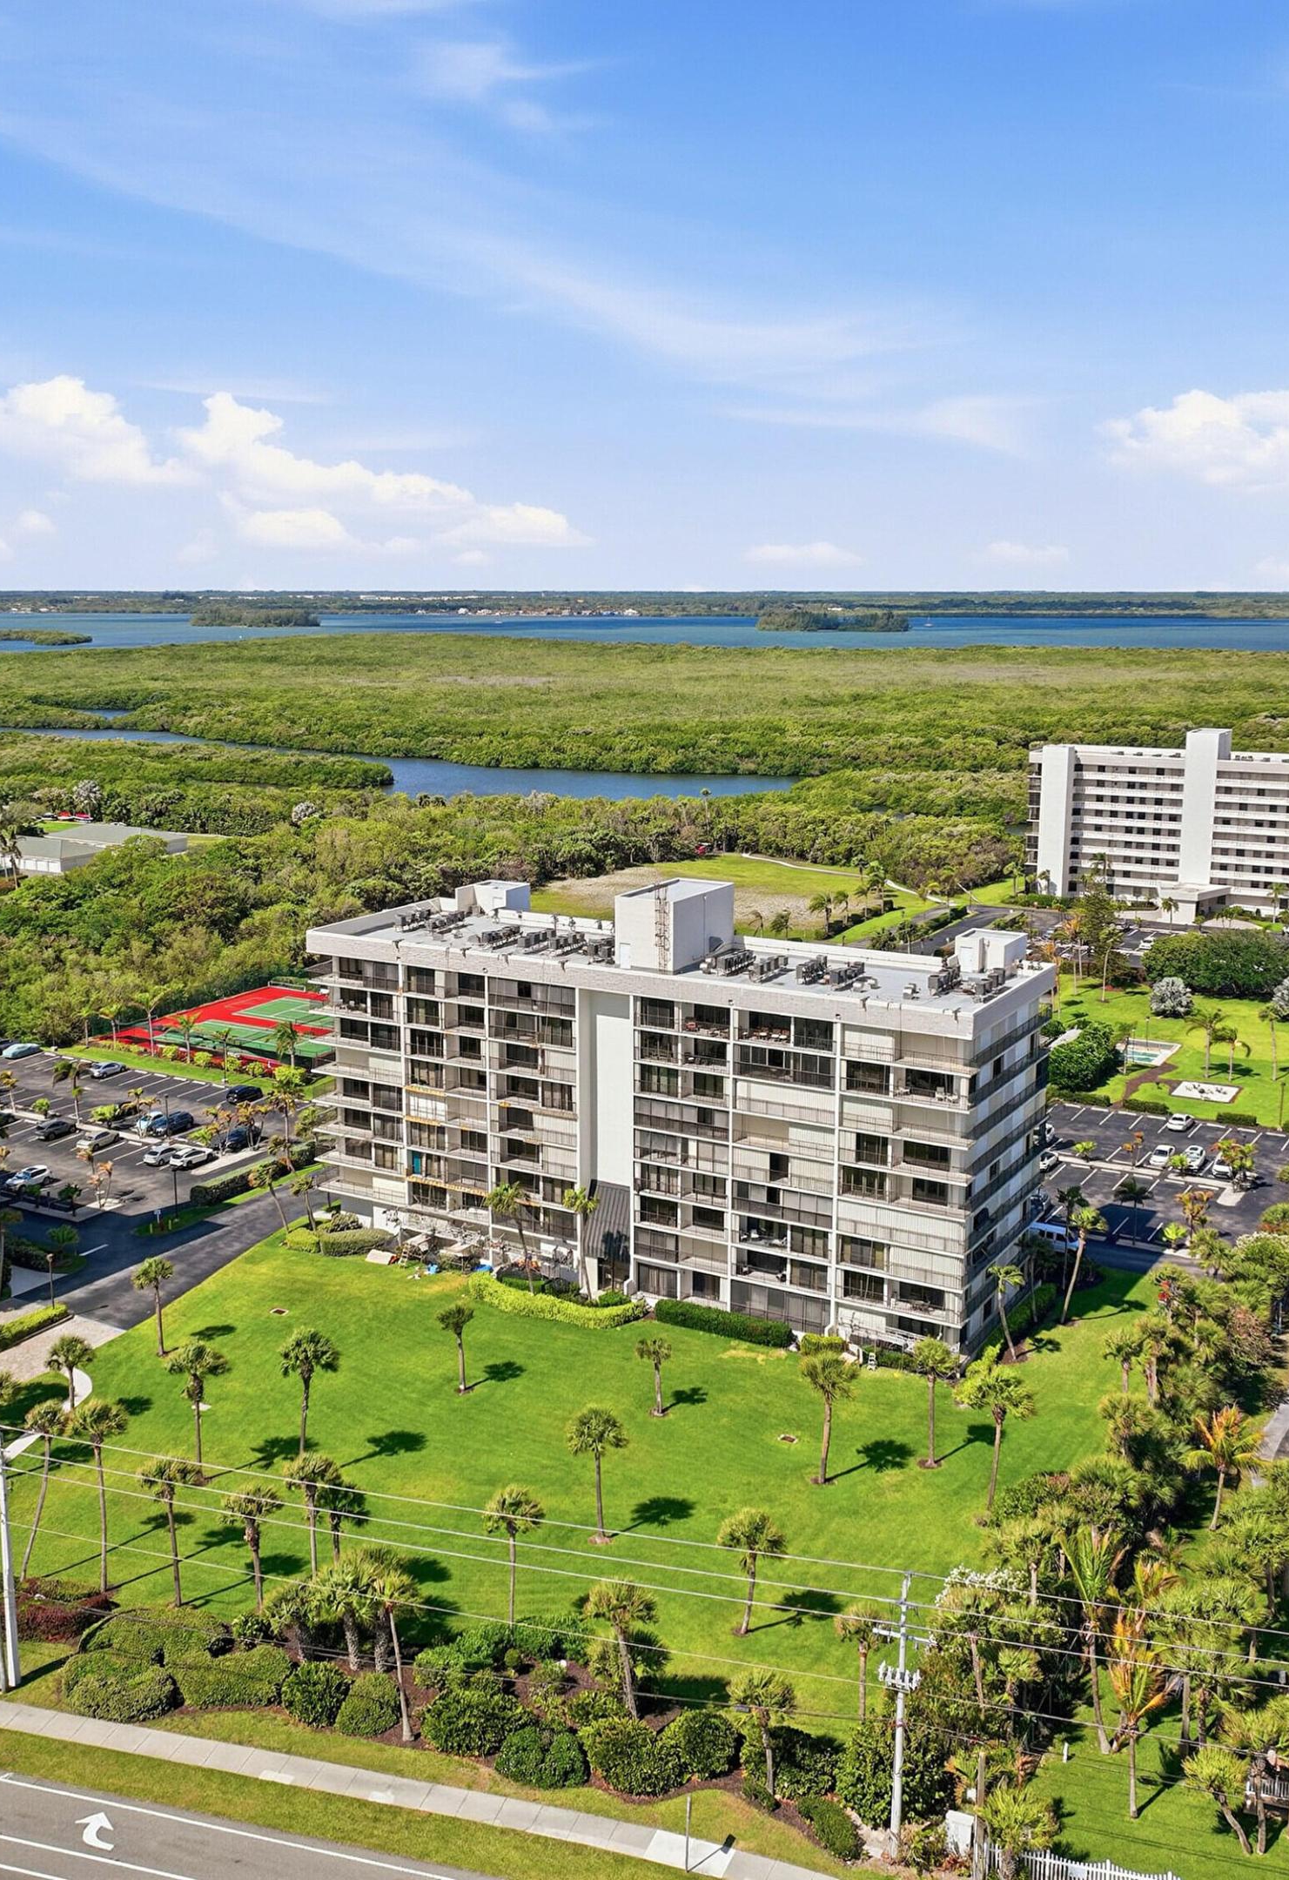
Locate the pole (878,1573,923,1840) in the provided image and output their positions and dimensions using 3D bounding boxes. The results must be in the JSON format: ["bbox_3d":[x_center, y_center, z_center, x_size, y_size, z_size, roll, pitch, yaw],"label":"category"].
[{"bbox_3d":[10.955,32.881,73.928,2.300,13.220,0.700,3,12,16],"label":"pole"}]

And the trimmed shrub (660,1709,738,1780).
[{"bbox_3d":[2.690,37.499,81.805,3.423,1.861,3.423,0,12,0],"label":"trimmed shrub"}]

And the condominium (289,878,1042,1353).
[{"bbox_3d":[2.187,10.968,143.579,58.875,29.200,20.500,7,13,29],"label":"condominium"}]

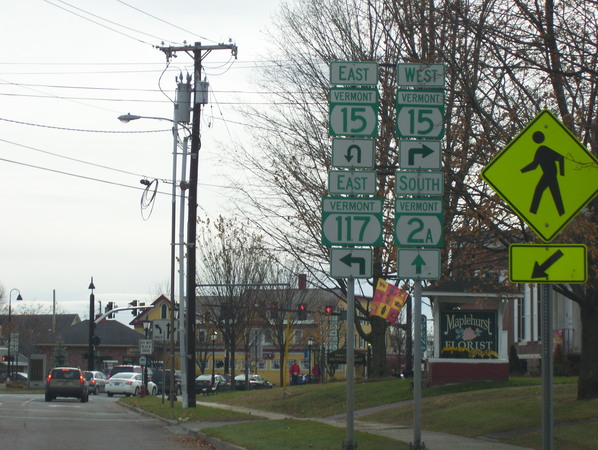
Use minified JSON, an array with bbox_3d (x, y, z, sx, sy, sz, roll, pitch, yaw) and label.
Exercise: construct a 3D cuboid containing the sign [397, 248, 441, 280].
[{"bbox_3d":[1.500,0.492,23.250,0.533,0.381,0.030,1,-5,-1],"label":"sign"}]

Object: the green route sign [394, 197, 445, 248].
[{"bbox_3d":[1.506,-0.031,23.434,0.610,0.610,0.030,1,-5,-5],"label":"green route sign"}]

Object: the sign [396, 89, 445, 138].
[{"bbox_3d":[1.530,-1.404,23.544,0.610,0.610,0.030,1,-5,-5],"label":"sign"}]

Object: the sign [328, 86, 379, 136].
[{"bbox_3d":[0.687,-1.421,23.470,0.610,0.610,0.030,1,-5,-5],"label":"sign"}]

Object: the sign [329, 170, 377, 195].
[{"bbox_3d":[0.675,-0.526,23.400,0.610,0.305,0.030,1,-5,-1],"label":"sign"}]

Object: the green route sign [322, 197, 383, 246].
[{"bbox_3d":[0.677,-0.040,23.450,0.762,0.610,0.030,1,-5,-7],"label":"green route sign"}]

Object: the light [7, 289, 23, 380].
[{"bbox_3d":[-19.857,7.819,131.000,1.020,6.700,0.420,1,-5,-6],"label":"light"}]

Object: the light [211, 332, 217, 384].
[{"bbox_3d":[-6.271,9.809,137.000,0.400,4.150,0.400,1,-5,-7],"label":"light"}]

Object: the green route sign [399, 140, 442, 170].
[{"bbox_3d":[1.525,-0.887,23.503,0.533,0.381,0.030,1,-5,-5],"label":"green route sign"}]

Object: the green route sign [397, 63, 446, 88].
[{"bbox_3d":[1.541,-1.896,23.583,0.610,0.305,0.030,1,-5,-5],"label":"green route sign"}]

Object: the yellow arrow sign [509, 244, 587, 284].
[{"bbox_3d":[1.917,0.299,14.400,0.610,0.305,0.030,1,-5,-2],"label":"yellow arrow sign"}]

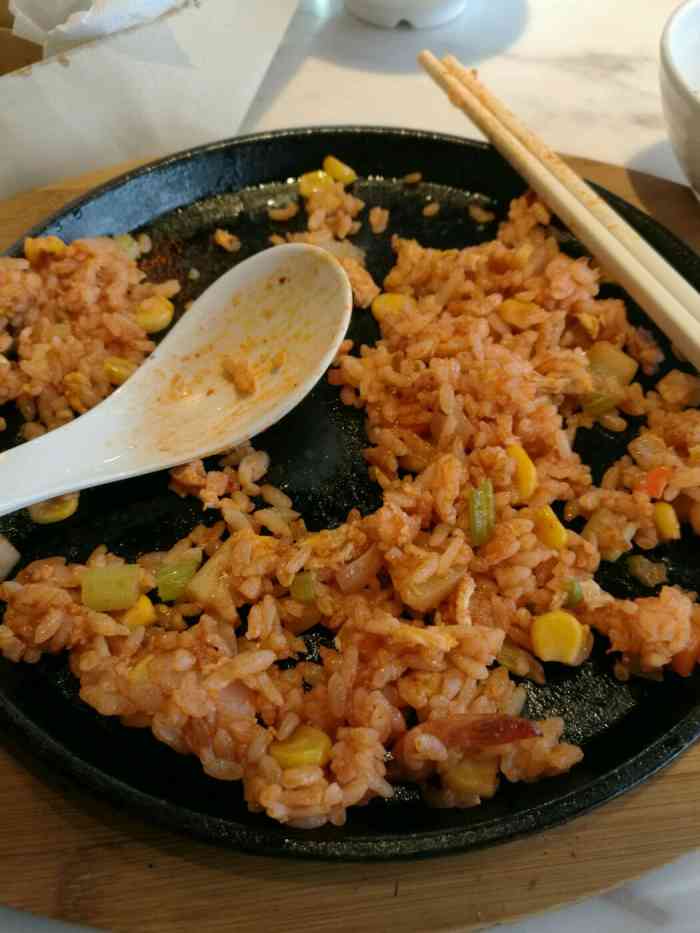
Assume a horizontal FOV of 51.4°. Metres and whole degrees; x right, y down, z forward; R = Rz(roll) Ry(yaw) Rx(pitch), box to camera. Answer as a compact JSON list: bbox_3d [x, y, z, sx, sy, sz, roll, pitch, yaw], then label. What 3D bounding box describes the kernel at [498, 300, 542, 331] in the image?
[{"bbox_3d":[0.044,-0.039,0.186,0.011,0.006,0.008,17,75,11],"label":"kernel"}]

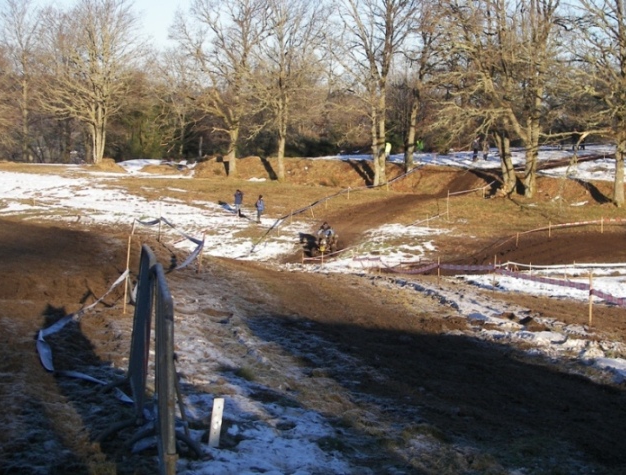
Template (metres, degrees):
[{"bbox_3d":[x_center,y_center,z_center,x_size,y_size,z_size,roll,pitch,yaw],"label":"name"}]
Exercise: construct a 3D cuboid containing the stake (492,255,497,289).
[{"bbox_3d":[4.658,0.885,46.000,0.040,0.940,0.040,1,2,0],"label":"stake"}]

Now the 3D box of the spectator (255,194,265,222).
[{"bbox_3d":[-3.325,-1.795,113.000,0.420,1.730,0.520,1,2,27],"label":"spectator"}]

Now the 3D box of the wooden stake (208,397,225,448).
[{"bbox_3d":[-0.593,1.136,11.000,0.060,0.300,0.030,7,2,0],"label":"wooden stake"}]

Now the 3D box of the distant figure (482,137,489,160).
[{"bbox_3d":[12.898,-6.610,134.000,0.500,1.700,0.360,0,2,17],"label":"distant figure"}]

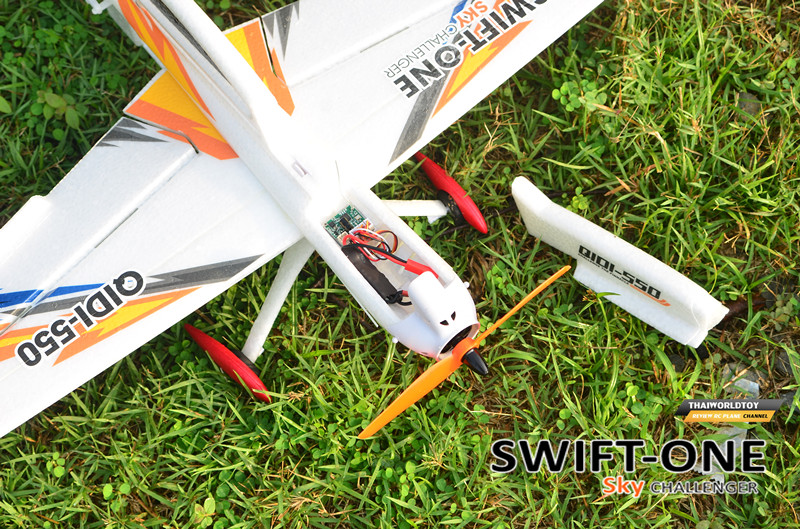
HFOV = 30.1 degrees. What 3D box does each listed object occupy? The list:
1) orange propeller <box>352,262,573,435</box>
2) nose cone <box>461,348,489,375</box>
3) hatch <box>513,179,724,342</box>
[{"bbox_3d":[0.031,0.040,0.686,0.127,0.012,0.008,-38,68,-12],"label":"orange propeller"},{"bbox_3d":[0.035,0.046,0.682,0.009,0.009,0.013,-37,67,-15],"label":"nose cone"},{"bbox_3d":[0.114,-0.006,0.772,0.127,0.037,0.031,31,65,10],"label":"hatch"}]

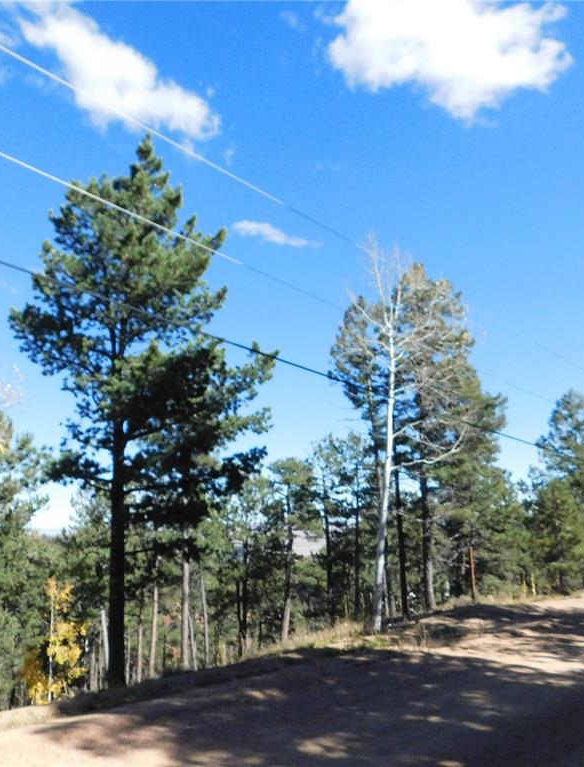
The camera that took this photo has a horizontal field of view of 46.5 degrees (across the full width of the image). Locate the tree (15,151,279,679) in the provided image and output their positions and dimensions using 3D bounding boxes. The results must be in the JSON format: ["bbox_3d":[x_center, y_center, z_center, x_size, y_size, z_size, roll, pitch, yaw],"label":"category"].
[{"bbox_3d":[-2.833,0.087,12.800,4.810,10.450,4.430,1,-12,-12],"label":"tree"}]

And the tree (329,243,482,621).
[{"bbox_3d":[2.887,1.031,17.300,3.660,10.080,3.300,-4,-12,9],"label":"tree"}]

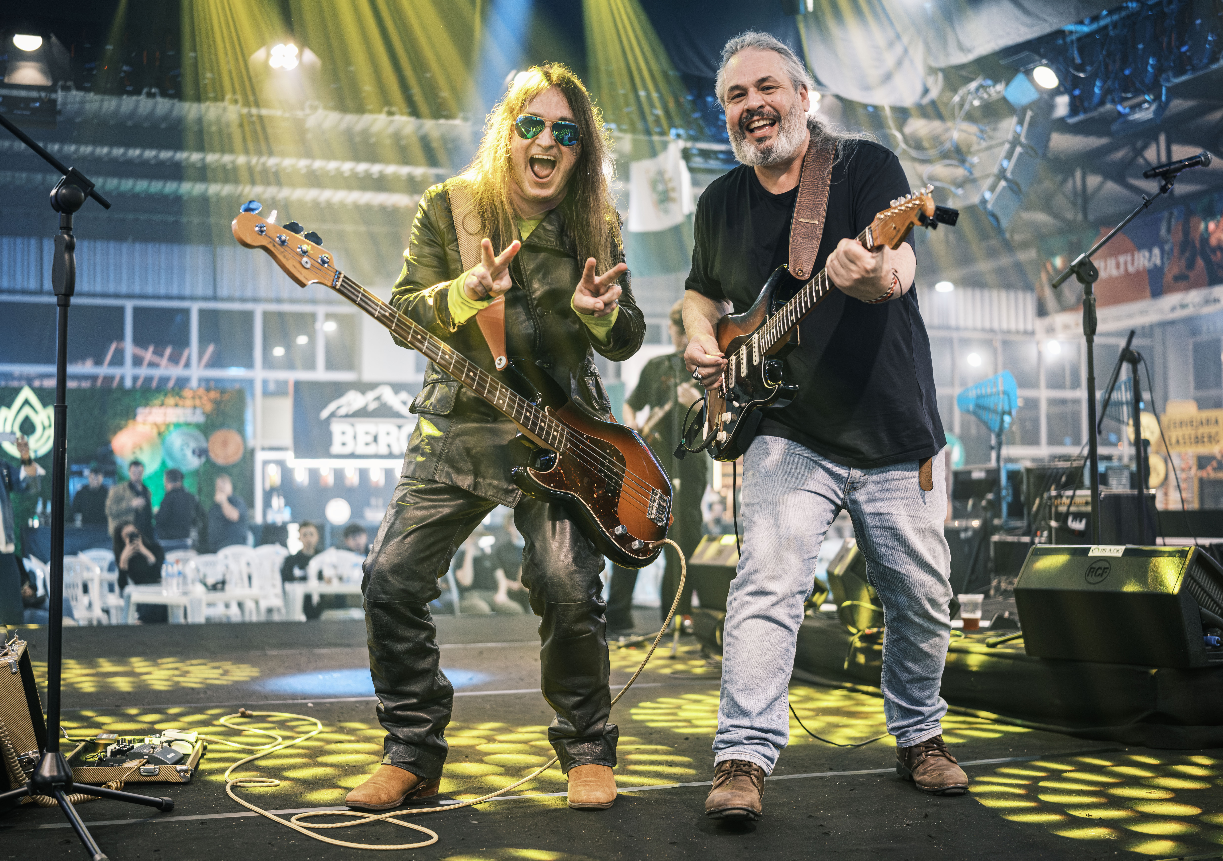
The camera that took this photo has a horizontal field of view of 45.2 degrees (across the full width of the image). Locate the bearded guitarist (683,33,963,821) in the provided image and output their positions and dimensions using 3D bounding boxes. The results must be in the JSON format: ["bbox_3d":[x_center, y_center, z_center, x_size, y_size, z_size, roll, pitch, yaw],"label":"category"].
[{"bbox_3d":[0.479,-0.034,3.352,0.660,1.760,0.620,-1,-3,14],"label":"bearded guitarist"}]

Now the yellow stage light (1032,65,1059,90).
[{"bbox_3d":[2.705,-2.202,9.119,0.190,0.190,0.130,-3,29,45],"label":"yellow stage light"}]

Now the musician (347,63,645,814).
[{"bbox_3d":[-0.250,0.008,3.330,0.700,1.680,0.600,0,-3,-3],"label":"musician"}]

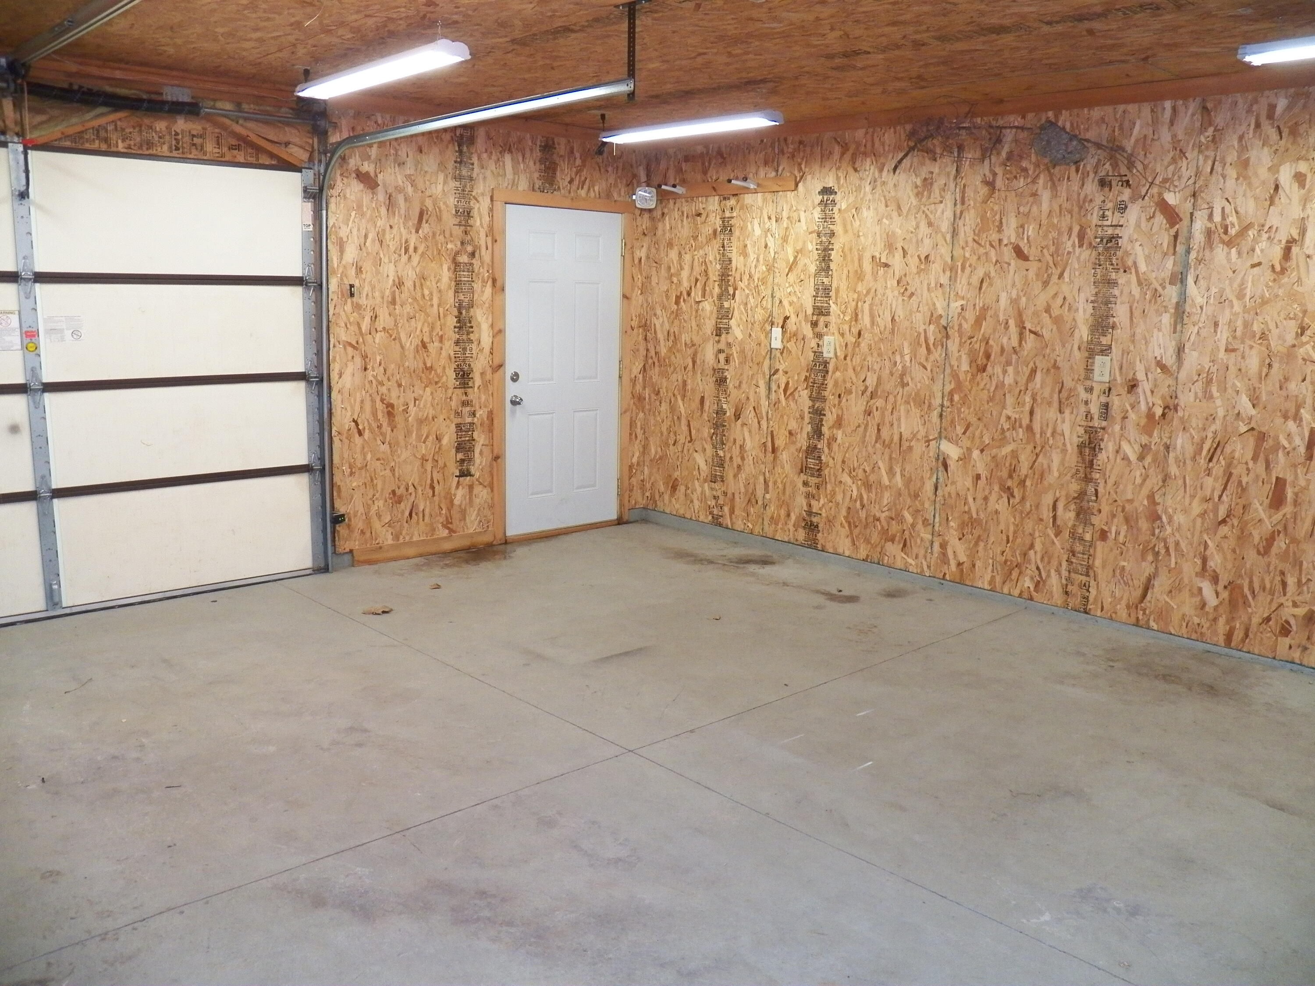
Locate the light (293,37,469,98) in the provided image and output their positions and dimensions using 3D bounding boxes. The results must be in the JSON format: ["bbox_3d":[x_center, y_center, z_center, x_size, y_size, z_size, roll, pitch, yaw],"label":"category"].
[{"bbox_3d":[-1.153,-1.720,4.312,0.172,0.066,1.240,-7,14,-40],"label":"light"}]

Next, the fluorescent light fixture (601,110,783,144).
[{"bbox_3d":[0.153,-1.994,5.781,0.188,0.066,1.211,-9,14,-44],"label":"fluorescent light fixture"}]

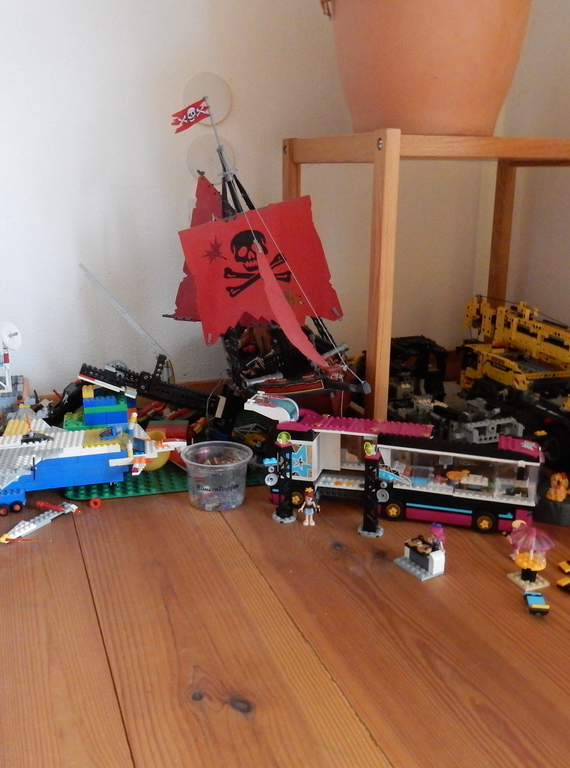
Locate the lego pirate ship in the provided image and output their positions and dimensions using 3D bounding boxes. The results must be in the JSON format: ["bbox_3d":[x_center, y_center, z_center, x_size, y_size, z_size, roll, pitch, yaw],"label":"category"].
[{"bbox_3d":[-0.051,-0.177,1.134,0.225,0.505,0.370,-22,18,-30],"label":"lego pirate ship"}]

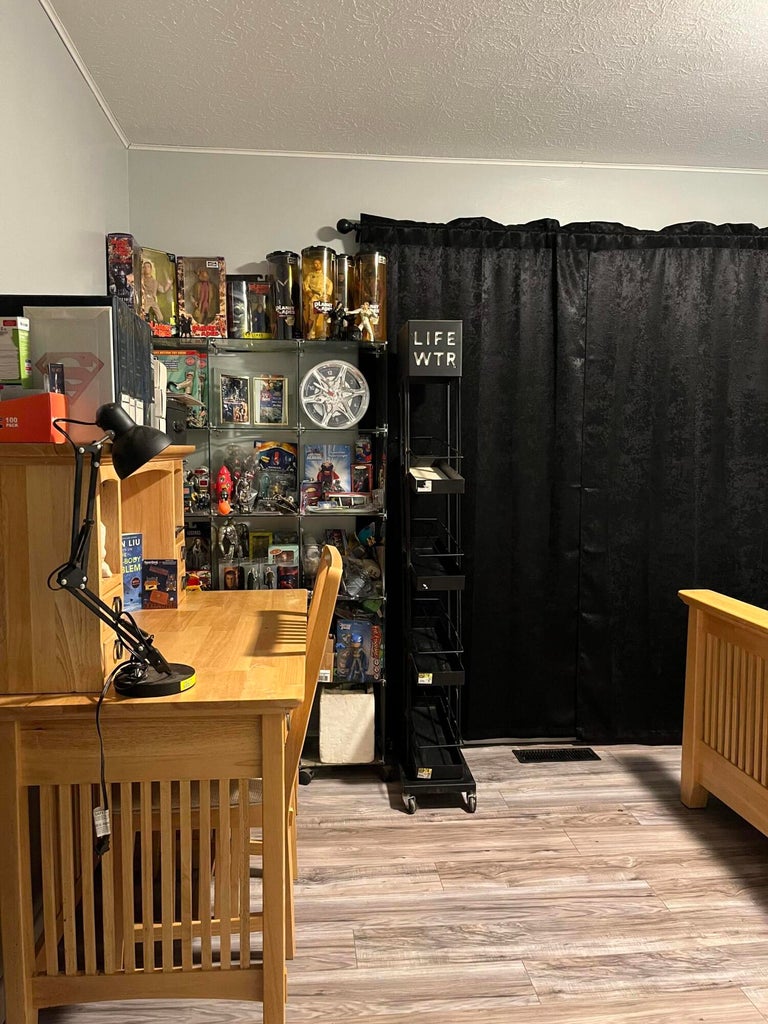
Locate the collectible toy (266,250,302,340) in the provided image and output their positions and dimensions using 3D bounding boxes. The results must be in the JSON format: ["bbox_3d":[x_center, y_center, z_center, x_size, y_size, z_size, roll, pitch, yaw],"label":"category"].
[{"bbox_3d":[-0.364,-0.771,2.808,0.121,0.323,0.121,0,4,-5],"label":"collectible toy"}]

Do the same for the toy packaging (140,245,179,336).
[{"bbox_3d":[-0.799,-0.752,2.703,0.137,0.297,0.085,-3,6,-40],"label":"toy packaging"}]

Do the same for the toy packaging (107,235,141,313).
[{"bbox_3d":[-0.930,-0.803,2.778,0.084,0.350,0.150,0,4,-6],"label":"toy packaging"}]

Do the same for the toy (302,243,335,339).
[{"bbox_3d":[-0.234,-0.770,2.765,0.124,0.327,0.124,0,4,-5],"label":"toy"}]

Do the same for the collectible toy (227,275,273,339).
[{"bbox_3d":[-0.478,-0.726,2.740,0.160,0.242,0.090,0,4,-5],"label":"collectible toy"}]

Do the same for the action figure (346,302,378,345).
[{"bbox_3d":[-0.080,-0.703,2.854,0.125,0.147,0.060,0,4,-1],"label":"action figure"}]

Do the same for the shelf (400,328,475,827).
[{"bbox_3d":[0.171,0.184,2.830,0.253,1.710,0.460,0,4,-6],"label":"shelf"}]

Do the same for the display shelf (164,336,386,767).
[{"bbox_3d":[-0.467,0.195,2.889,0.941,1.616,0.315,0,4,-5],"label":"display shelf"}]

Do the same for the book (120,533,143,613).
[{"bbox_3d":[-0.743,0.176,2.150,0.028,0.214,0.137,3,5,35],"label":"book"}]

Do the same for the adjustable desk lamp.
[{"bbox_3d":[-0.493,0.067,1.470,0.249,0.548,0.157,-1,4,-13],"label":"adjustable desk lamp"}]

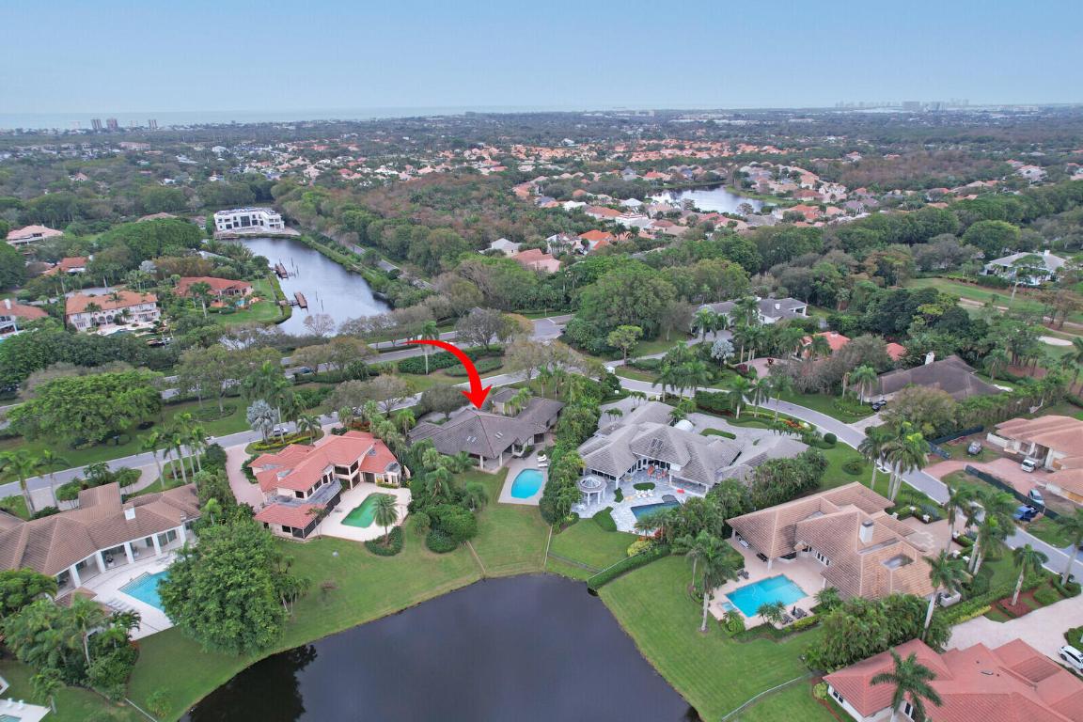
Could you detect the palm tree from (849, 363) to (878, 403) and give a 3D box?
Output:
[{"bbox_3d":[84.570,6.480,173.620,6.860,11.530,6.860,-1,21,0],"label":"palm tree"}]

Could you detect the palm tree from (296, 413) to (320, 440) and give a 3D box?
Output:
[{"bbox_3d":[-54.740,16.170,156.710,5.540,7.950,5.540,-1,21,0],"label":"palm tree"}]

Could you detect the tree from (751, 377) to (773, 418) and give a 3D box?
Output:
[{"bbox_3d":[51.631,8.887,157.456,5.300,10.300,5.300,0,21,0],"label":"tree"}]

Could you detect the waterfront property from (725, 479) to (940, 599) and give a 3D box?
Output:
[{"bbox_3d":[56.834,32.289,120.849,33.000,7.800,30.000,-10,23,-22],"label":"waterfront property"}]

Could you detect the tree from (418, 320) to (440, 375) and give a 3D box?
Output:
[{"bbox_3d":[-35.696,-3.771,203.303,6.500,17.200,6.500,-4,21,-10],"label":"tree"}]

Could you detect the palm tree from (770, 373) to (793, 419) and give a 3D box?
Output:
[{"bbox_3d":[61.720,9.734,171.535,6.000,13.300,6.000,8,23,20],"label":"palm tree"}]

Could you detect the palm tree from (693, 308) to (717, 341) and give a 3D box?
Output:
[{"bbox_3d":[56.798,-12.304,229.710,7.800,12.600,7.800,5,22,14],"label":"palm tree"}]

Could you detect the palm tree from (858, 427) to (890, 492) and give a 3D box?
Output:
[{"bbox_3d":[62.620,19.427,125.492,5.900,13.500,5.900,0,21,0],"label":"palm tree"}]

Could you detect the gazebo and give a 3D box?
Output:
[{"bbox_3d":[10.832,26.950,140.160,6.200,4.600,6.200,1,21,5],"label":"gazebo"}]

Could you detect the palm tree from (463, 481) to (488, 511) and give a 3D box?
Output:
[{"bbox_3d":[-12.201,25.280,122.476,4.400,5.800,4.400,0,21,0],"label":"palm tree"}]

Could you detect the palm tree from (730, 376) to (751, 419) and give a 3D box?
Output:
[{"bbox_3d":[51.956,9.908,172.971,5.500,12.100,5.500,6,22,17],"label":"palm tree"}]

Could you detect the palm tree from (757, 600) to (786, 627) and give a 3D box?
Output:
[{"bbox_3d":[32.935,36.464,95.122,4.200,4.000,4.200,0,21,0],"label":"palm tree"}]

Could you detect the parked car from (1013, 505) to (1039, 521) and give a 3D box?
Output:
[{"bbox_3d":[93.660,29.230,127.950,5.200,1.800,1.950,-19,27,-39],"label":"parked car"}]

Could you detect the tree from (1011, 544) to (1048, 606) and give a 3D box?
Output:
[{"bbox_3d":[75.380,33.580,103.590,5.380,11.530,5.380,-1,21,0],"label":"tree"}]

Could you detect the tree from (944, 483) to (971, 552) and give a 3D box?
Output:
[{"bbox_3d":[75.198,28.955,120.048,5.600,14.300,5.600,14,26,34],"label":"tree"}]

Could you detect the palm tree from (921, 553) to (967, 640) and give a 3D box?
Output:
[{"bbox_3d":[59.380,35.711,99.986,6.800,16.400,6.800,14,26,34],"label":"palm tree"}]

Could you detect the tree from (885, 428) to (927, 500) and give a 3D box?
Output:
[{"bbox_3d":[66.688,19.648,122.758,7.400,15.000,7.400,0,21,0],"label":"tree"}]

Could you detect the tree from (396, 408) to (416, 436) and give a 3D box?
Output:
[{"bbox_3d":[-30.633,14.199,150.292,4.500,6.700,4.500,0,21,0],"label":"tree"}]

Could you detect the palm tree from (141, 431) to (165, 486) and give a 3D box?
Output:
[{"bbox_3d":[-83.624,21.629,143.718,5.800,13.500,5.800,-14,25,-31],"label":"palm tree"}]

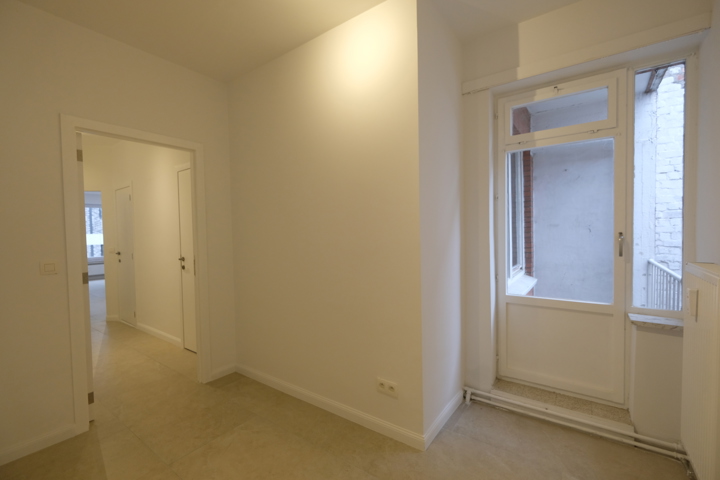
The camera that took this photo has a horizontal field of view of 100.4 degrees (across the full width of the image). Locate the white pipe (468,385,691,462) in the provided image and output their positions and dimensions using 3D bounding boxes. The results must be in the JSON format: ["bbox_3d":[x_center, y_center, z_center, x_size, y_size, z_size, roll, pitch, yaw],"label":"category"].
[{"bbox_3d":[1.282,1.168,1.964,1.196,0.098,0.040,0,2,34],"label":"white pipe"}]

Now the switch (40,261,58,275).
[{"bbox_3d":[-1.985,0.177,1.919,0.012,0.080,0.080,0,2,39],"label":"switch"}]

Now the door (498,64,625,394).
[{"bbox_3d":[1.412,0.015,2.157,0.775,2.170,0.070,0,2,34],"label":"door"}]

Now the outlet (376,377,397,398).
[{"bbox_3d":[0.180,0.970,1.966,0.150,0.087,0.012,0,2,34],"label":"outlet"}]

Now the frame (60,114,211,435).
[{"bbox_3d":[-1.692,0.234,2.367,0.130,2.137,0.900,0,2,39],"label":"frame"}]

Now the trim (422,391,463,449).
[{"bbox_3d":[0.594,1.218,2.075,0.016,0.095,0.652,0,2,38],"label":"trim"}]

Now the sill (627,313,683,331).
[{"bbox_3d":[1.792,0.502,1.787,0.270,0.042,0.185,0,2,34],"label":"sill"}]

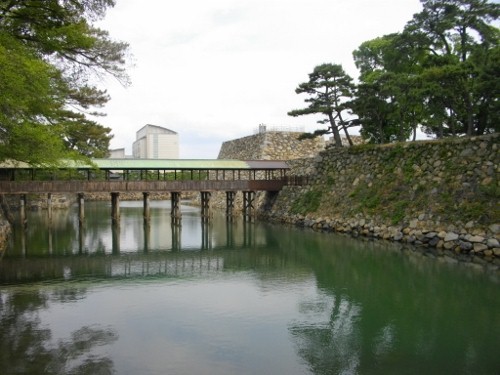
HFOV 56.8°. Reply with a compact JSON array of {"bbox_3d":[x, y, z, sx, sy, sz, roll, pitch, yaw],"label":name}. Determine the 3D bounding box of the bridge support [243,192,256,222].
[{"bbox_3d":[-0.020,2.020,52.000,0.500,3.200,3.200,-1,1,-21],"label":"bridge support"}]

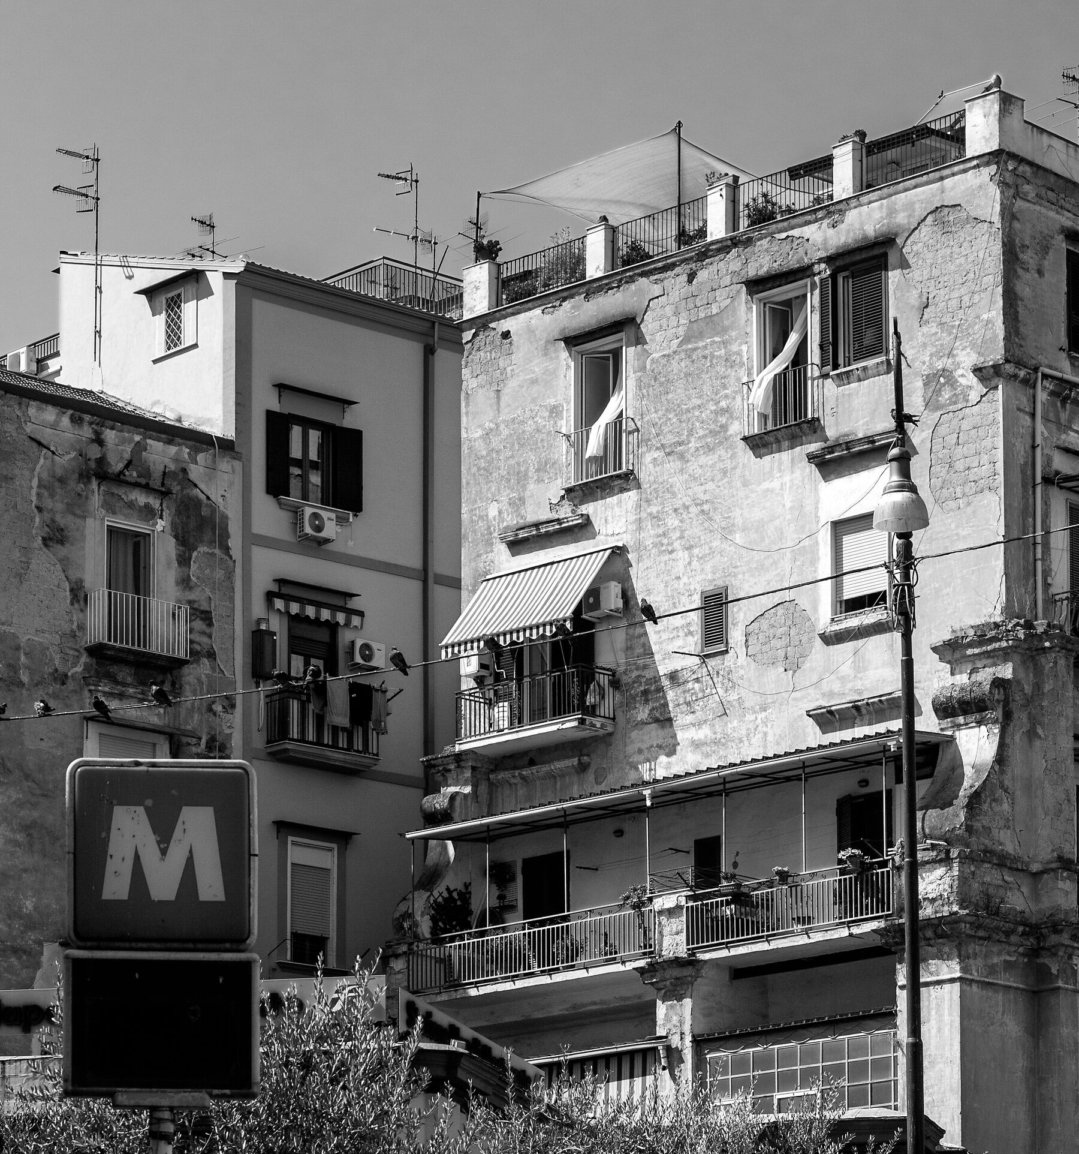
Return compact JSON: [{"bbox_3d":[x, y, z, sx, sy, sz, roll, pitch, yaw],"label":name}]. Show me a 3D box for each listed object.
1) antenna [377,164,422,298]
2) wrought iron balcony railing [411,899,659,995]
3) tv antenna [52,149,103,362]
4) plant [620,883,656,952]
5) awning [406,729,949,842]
[{"bbox_3d":[-2.798,-6.881,82.500,0.950,2.550,0.450,8,-16,-32],"label":"antenna"},{"bbox_3d":[-0.212,6.497,73.243,0.100,0.963,6.221,13,-19,-43],"label":"wrought iron balcony railing"},{"bbox_3d":[-8.732,-6.112,78.598,1.020,4.200,0.480,8,-16,-32],"label":"tv antenna"},{"bbox_3d":[1.675,5.872,71.634,0.500,1.150,0.500,13,-19,-43],"label":"plant"},{"bbox_3d":[2.504,3.691,72.336,2.027,0.420,12.015,13,-19,-43],"label":"awning"}]

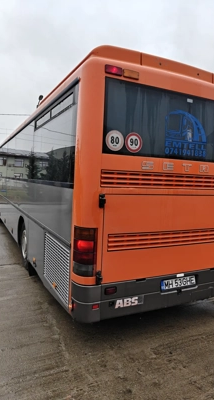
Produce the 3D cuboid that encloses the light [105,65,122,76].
[{"bbox_3d":[0.069,-1.266,2.606,0.174,0.075,0.050,0,5,-27],"label":"light"}]

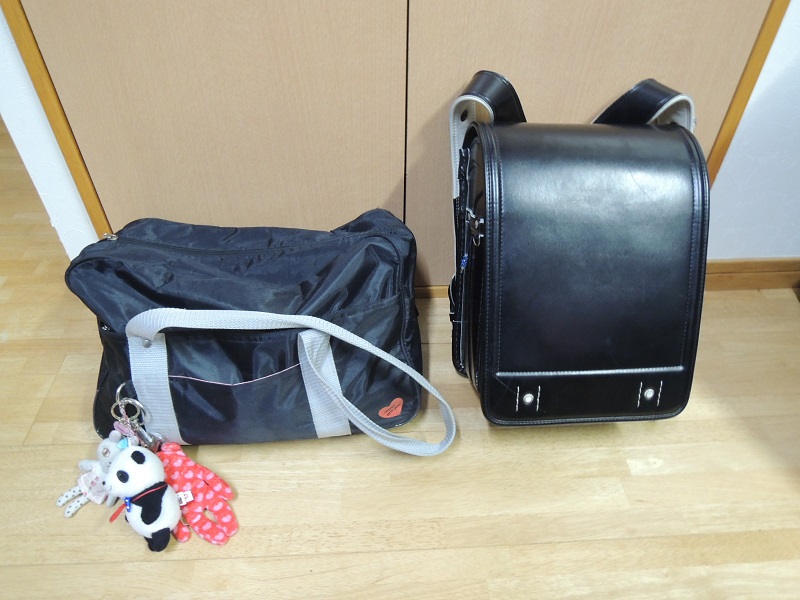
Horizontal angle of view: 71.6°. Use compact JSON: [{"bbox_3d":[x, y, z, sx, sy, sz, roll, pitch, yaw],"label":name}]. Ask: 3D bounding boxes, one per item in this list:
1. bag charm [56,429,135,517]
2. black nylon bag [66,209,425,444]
[{"bbox_3d":[-0.350,0.198,0.640,0.060,0.035,0.100,8,57,9],"label":"bag charm"},{"bbox_3d":[-0.174,0.033,0.676,0.395,0.245,0.170,-2,33,-3],"label":"black nylon bag"}]

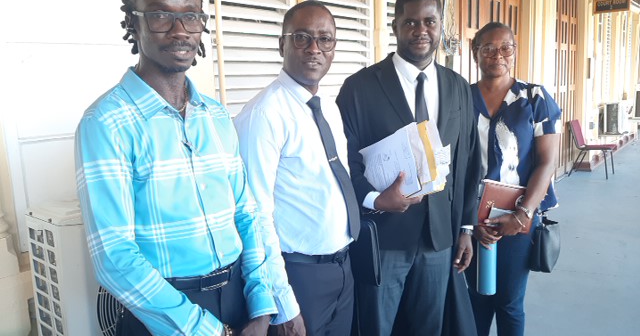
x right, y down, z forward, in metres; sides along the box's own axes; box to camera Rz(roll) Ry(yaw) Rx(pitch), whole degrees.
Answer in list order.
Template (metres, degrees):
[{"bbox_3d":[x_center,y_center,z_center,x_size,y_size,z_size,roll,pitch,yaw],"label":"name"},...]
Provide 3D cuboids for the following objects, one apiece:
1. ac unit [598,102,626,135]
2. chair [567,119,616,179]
[{"bbox_3d":[5.532,-0.946,8.983,0.270,0.550,0.780,6,13,40],"label":"ac unit"},{"bbox_3d":[4.013,-0.298,7.087,0.555,0.830,0.500,6,13,40],"label":"chair"}]

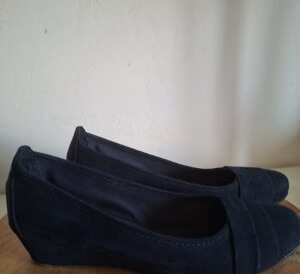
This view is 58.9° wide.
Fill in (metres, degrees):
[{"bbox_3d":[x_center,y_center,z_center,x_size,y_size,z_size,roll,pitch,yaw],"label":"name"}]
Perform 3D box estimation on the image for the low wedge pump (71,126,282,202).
[{"bbox_3d":[0.033,0.038,0.297,0.246,0.096,0.080,1,15,3],"label":"low wedge pump"}]

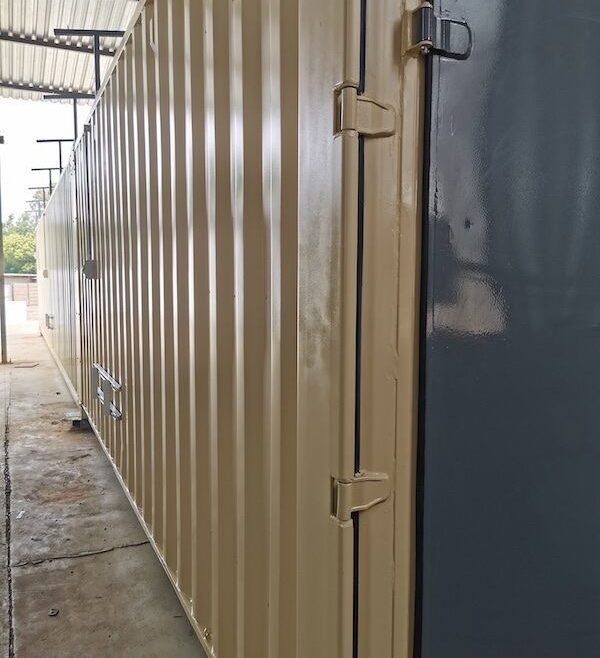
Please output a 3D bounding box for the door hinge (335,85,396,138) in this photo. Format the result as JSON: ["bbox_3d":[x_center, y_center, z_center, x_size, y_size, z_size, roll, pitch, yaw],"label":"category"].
[{"bbox_3d":[0.144,-0.453,1.321,0.142,0.099,0.045,-2,5,-24],"label":"door hinge"}]

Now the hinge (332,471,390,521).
[{"bbox_3d":[0.140,0.369,1.388,0.140,0.095,0.045,-2,5,-24],"label":"hinge"}]

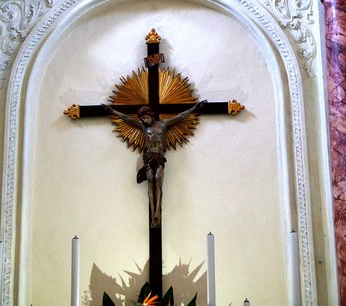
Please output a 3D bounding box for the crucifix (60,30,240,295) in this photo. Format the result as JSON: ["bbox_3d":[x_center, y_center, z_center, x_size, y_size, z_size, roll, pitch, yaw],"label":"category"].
[{"bbox_3d":[-0.131,0.032,6.442,1.284,1.997,0.220,-2,-17,2],"label":"crucifix"}]

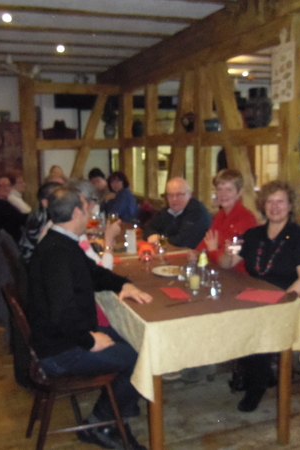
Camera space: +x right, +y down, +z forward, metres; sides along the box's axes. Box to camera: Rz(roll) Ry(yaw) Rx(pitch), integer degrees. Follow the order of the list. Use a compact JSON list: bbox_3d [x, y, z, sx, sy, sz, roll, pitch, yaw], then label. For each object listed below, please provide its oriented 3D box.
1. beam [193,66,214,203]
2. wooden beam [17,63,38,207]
[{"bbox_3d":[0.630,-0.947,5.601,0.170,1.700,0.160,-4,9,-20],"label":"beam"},{"bbox_3d":[-1.725,-0.941,6.976,0.171,2.655,0.171,-5,10,-20],"label":"wooden beam"}]

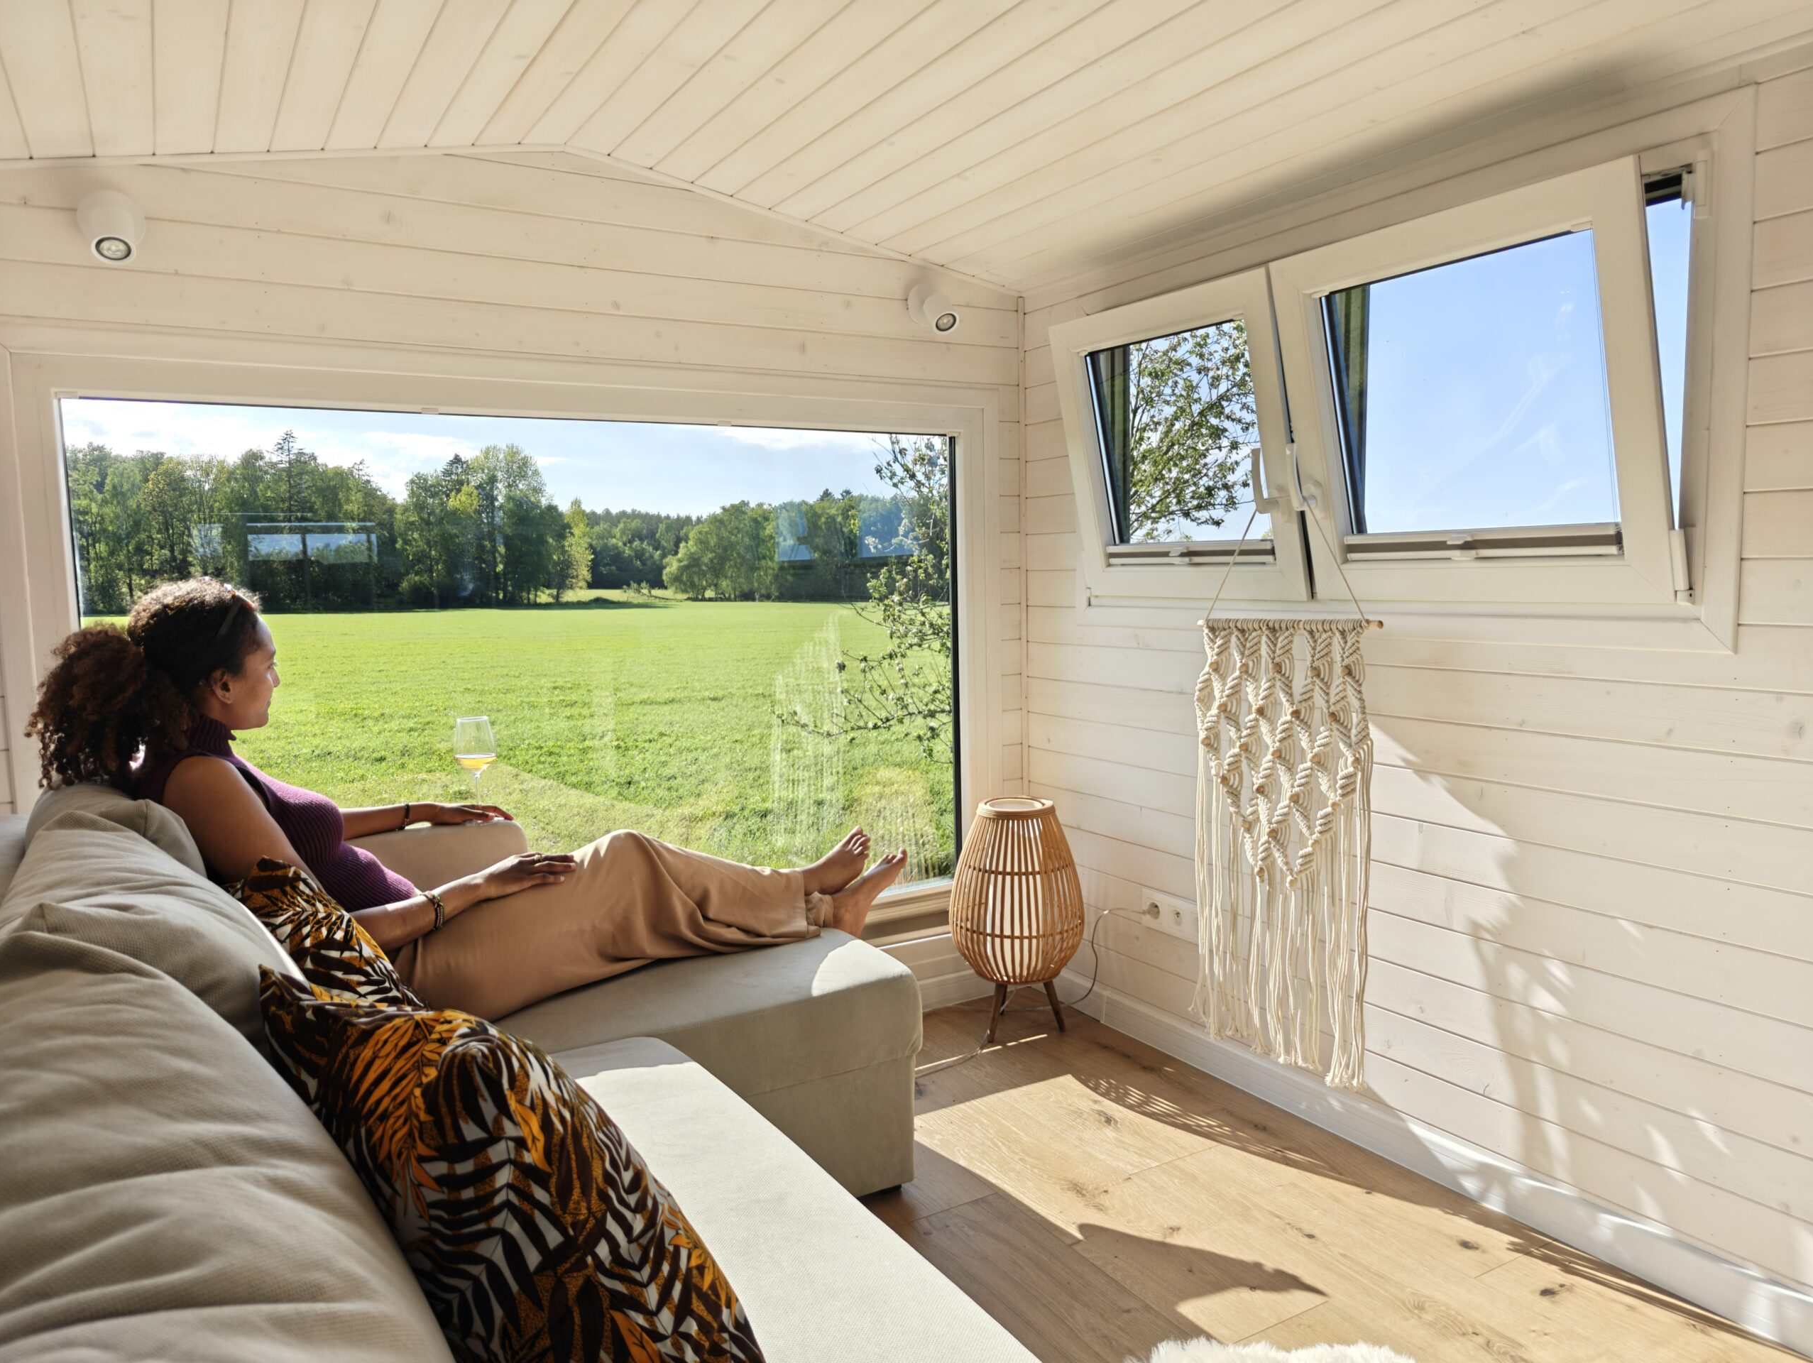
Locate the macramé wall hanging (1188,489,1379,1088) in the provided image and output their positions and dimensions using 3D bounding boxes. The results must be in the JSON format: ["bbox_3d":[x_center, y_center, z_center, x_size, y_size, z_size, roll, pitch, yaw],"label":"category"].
[{"bbox_3d":[0.731,0.213,2.365,0.048,1.161,0.440,-5,6,-31],"label":"macramé wall hanging"}]

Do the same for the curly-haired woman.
[{"bbox_3d":[-0.650,0.174,2.168,1.455,0.730,0.449,-5,6,-31],"label":"curly-haired woman"}]

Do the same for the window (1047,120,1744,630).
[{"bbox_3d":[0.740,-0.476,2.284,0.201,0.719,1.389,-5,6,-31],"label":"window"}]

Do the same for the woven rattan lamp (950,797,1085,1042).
[{"bbox_3d":[0.265,0.577,2.972,0.330,0.573,0.330,-1,5,0],"label":"woven rattan lamp"}]

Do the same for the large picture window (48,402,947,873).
[{"bbox_3d":[-0.655,0.015,2.593,1.829,1.127,0.081,-5,6,-31],"label":"large picture window"}]

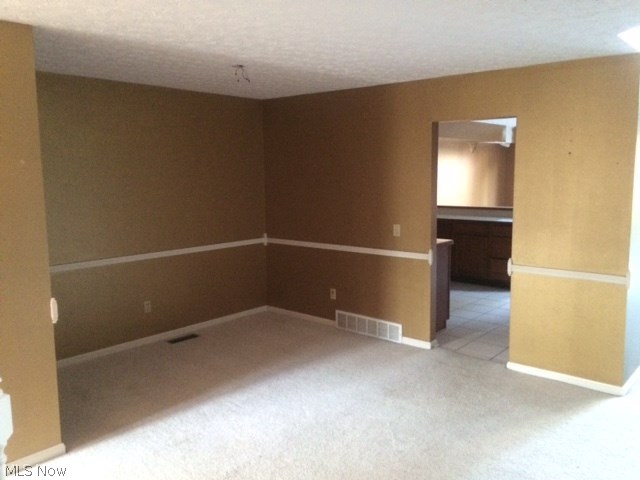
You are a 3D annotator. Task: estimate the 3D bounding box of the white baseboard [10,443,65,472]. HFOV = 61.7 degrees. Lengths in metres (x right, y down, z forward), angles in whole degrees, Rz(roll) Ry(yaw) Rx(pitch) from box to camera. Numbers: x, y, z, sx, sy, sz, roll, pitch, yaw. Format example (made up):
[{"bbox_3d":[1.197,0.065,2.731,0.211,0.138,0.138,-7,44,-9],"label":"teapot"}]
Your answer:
[{"bbox_3d":[-1.612,1.244,3.054,0.015,0.069,0.320,6,10,39],"label":"white baseboard"}]

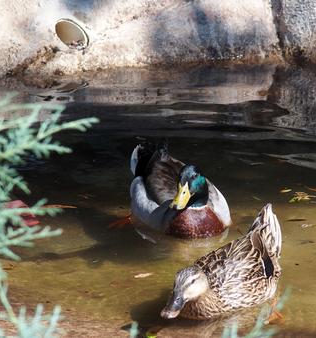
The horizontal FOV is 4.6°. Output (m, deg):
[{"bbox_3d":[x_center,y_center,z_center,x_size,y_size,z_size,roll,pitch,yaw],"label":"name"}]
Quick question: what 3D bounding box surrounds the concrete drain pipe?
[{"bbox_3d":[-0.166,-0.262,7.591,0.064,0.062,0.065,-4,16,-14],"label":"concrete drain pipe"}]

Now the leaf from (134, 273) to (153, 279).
[{"bbox_3d":[-0.022,0.168,6.165,0.034,0.005,0.012,-7,16,-24],"label":"leaf"}]

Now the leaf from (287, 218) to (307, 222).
[{"bbox_3d":[0.231,0.085,6.473,0.034,0.005,0.011,0,15,0],"label":"leaf"}]

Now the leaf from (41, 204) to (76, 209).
[{"bbox_3d":[-0.165,0.063,6.556,0.062,0.005,0.013,1,15,5],"label":"leaf"}]

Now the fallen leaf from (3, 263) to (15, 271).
[{"bbox_3d":[-0.236,0.155,6.210,0.018,0.006,0.020,-5,16,-19],"label":"fallen leaf"}]

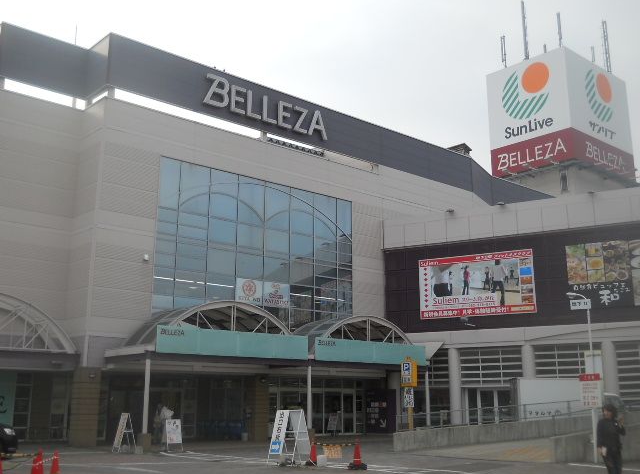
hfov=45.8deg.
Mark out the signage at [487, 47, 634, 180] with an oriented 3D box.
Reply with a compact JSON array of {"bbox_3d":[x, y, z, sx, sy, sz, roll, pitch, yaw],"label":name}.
[{"bbox_3d":[23.585,-10.561,74.163,11.604,10.503,8.434,11,-17,-41],"label":"signage"}]

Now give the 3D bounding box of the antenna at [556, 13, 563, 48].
[{"bbox_3d":[21.982,-19.026,69.623,0.270,3.520,0.280,11,-17,-41],"label":"antenna"}]

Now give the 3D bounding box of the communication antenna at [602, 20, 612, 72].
[{"bbox_3d":[24.438,-16.225,64.490,0.400,4.787,0.400,11,-16,-41],"label":"communication antenna"}]

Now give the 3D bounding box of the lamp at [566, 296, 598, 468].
[{"bbox_3d":[7.138,3.829,20.841,0.680,4.595,0.200,-5,-14,22],"label":"lamp"}]

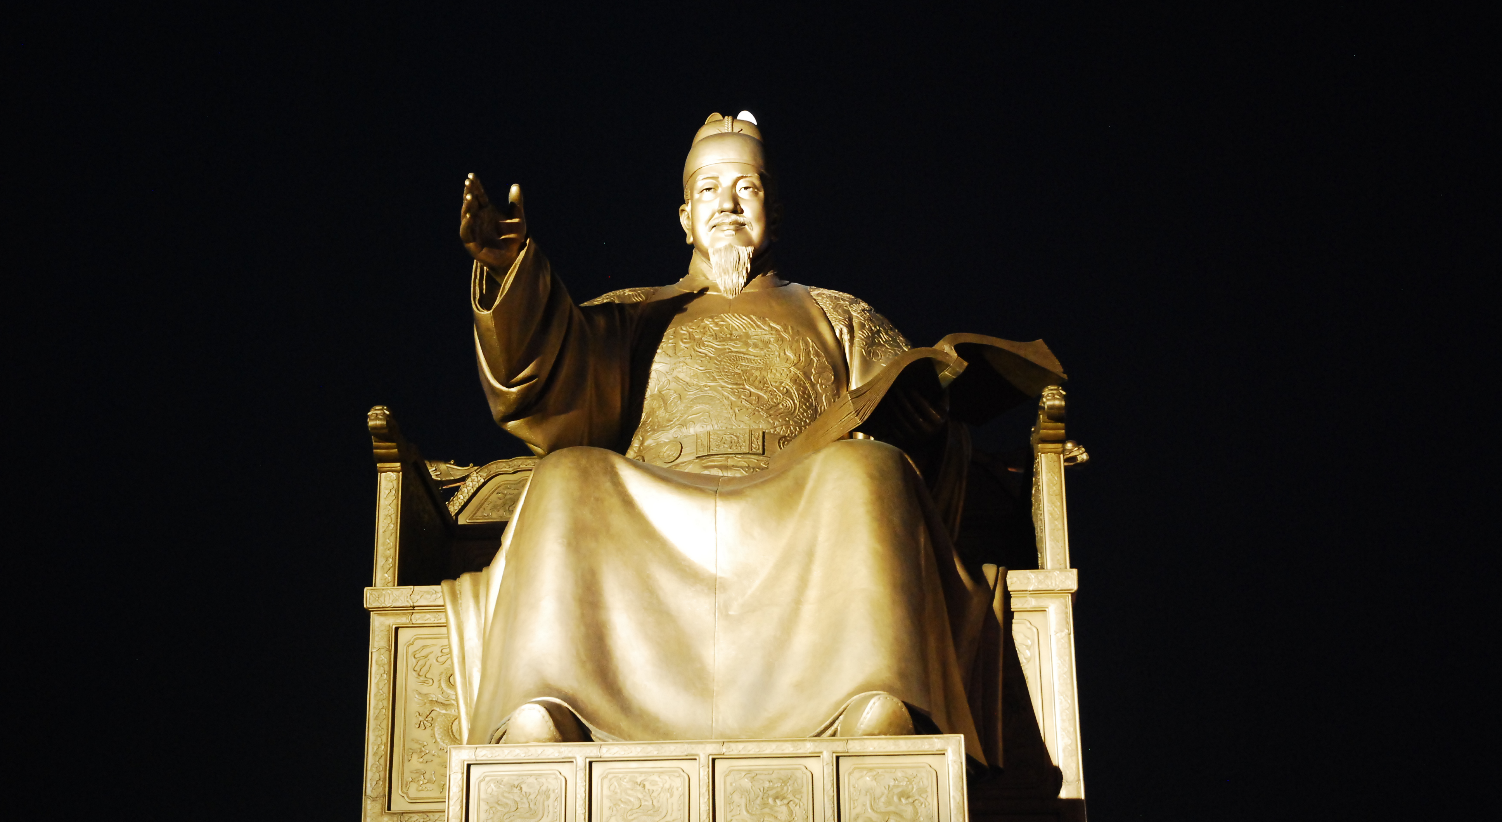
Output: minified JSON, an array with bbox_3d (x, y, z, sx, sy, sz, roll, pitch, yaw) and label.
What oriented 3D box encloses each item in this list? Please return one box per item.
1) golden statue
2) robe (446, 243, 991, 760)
[{"bbox_3d":[0.012,-0.096,15.745,3.870,5.400,2.900,-2,-20,3],"label":"golden statue"},{"bbox_3d":[-0.163,0.694,15.570,3.550,3.800,2.700,-2,-20,3],"label":"robe"}]

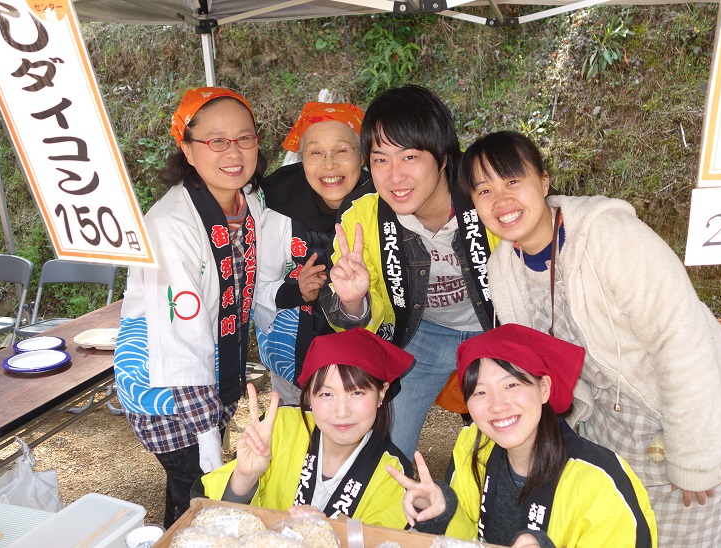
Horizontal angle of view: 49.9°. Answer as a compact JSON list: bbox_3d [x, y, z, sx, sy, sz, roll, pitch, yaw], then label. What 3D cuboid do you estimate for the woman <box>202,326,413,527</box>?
[{"bbox_3d":[-0.110,0.641,1.715,0.480,1.070,0.560,0,15,-2],"label":"woman"}]

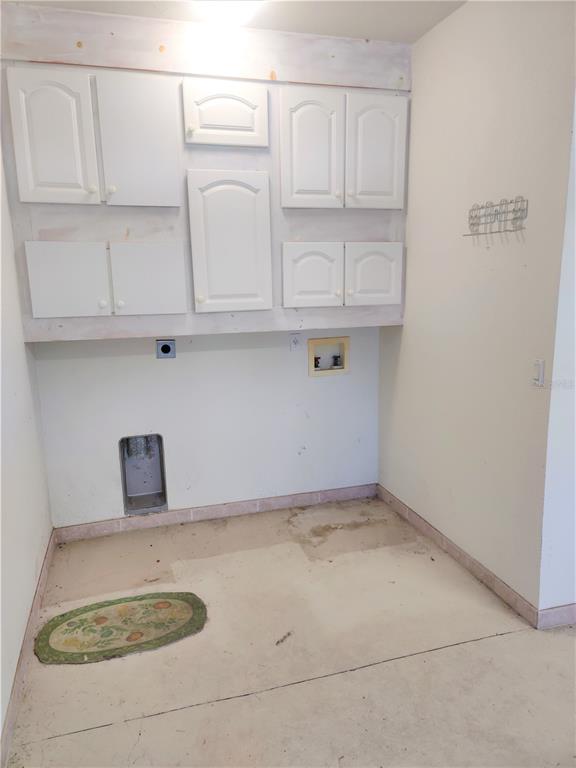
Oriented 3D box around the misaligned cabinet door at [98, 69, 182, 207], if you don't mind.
[{"bbox_3d":[-0.712,-1.155,2.771,0.358,0.576,0.025,-4,11,-16],"label":"misaligned cabinet door"}]

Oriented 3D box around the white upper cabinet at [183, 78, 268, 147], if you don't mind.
[{"bbox_3d":[-0.345,-1.422,3.115,0.434,0.310,0.300,-4,11,-16],"label":"white upper cabinet"}]

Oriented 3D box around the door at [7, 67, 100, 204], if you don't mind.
[{"bbox_3d":[-1.075,-1.131,2.666,0.349,0.574,0.025,-4,11,-16],"label":"door"}]

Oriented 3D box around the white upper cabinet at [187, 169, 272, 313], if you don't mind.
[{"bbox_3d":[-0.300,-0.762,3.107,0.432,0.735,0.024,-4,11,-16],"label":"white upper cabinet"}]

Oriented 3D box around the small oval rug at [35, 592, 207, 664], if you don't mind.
[{"bbox_3d":[-0.744,1.090,2.624,0.749,0.010,0.470,-4,11,-16],"label":"small oval rug"}]

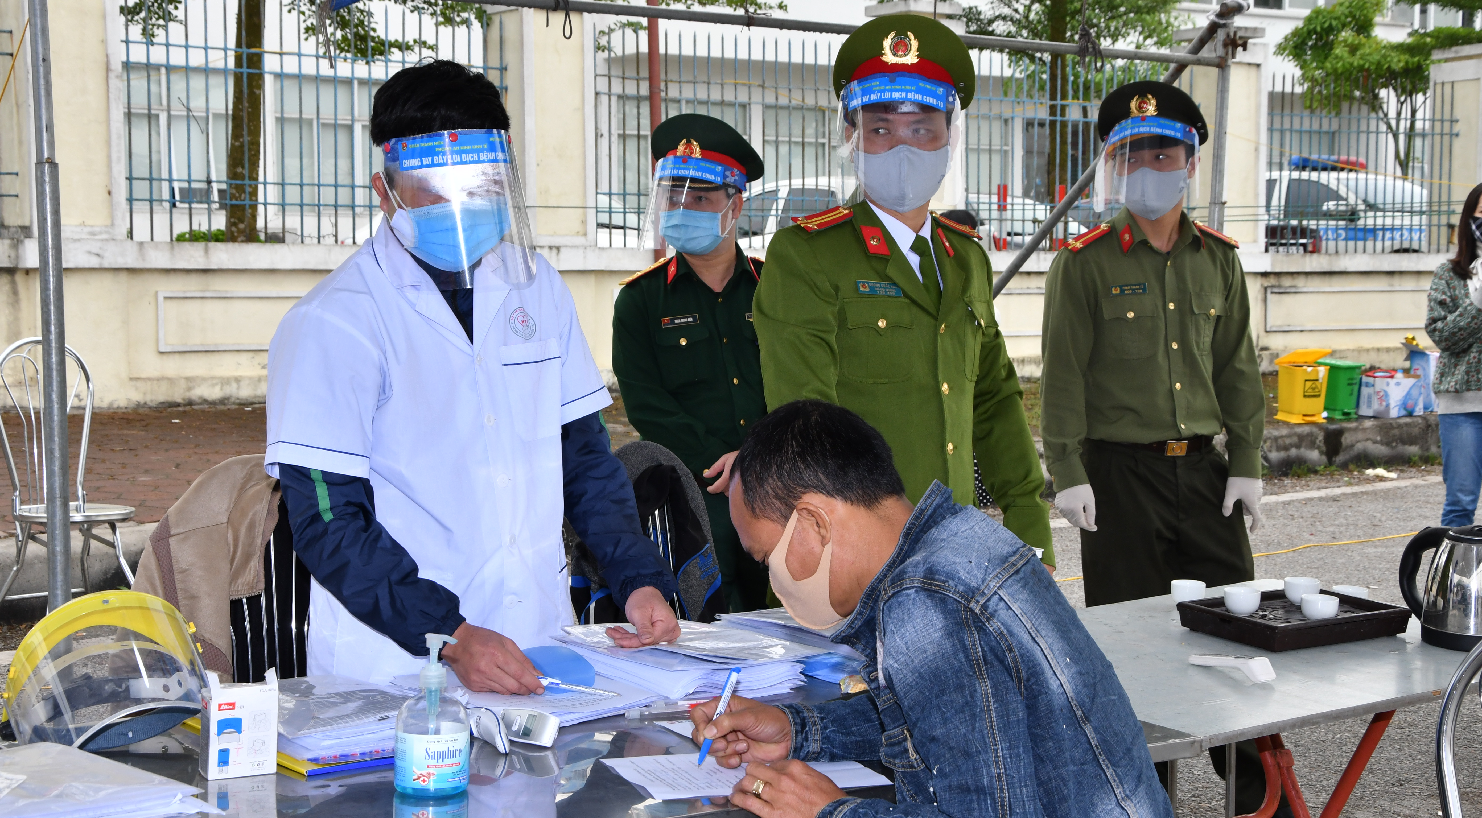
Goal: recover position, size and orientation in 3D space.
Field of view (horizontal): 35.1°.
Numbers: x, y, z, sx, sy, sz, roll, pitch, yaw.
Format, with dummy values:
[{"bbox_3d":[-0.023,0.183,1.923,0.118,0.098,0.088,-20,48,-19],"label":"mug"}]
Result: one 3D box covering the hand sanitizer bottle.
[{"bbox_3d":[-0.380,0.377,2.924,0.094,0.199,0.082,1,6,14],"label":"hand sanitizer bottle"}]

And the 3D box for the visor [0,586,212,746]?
[{"bbox_3d":[-0.830,0.369,3.108,0.255,0.190,0.210,-4,34,-27],"label":"visor"}]

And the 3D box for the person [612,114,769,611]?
[{"bbox_3d":[-0.040,0.171,5.298,0.500,1.663,0.340,0,5,-5],"label":"person"}]

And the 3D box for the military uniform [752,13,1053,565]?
[{"bbox_3d":[0.275,0.234,4.075,0.540,1.810,0.360,-3,7,-27],"label":"military uniform"}]

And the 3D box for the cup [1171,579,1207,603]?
[{"bbox_3d":[0.802,0.333,4.212,0.063,0.044,0.063,0,5,0],"label":"cup"}]

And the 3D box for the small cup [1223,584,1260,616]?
[{"bbox_3d":[0.859,0.330,4.029,0.063,0.044,0.063,0,5,0],"label":"small cup"}]

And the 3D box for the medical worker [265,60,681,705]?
[{"bbox_3d":[-0.410,0.346,3.473,0.580,1.710,0.480,-3,7,-30],"label":"medical worker"}]

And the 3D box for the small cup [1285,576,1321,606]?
[{"bbox_3d":[1.009,0.329,4.215,0.065,0.043,0.065,0,6,0],"label":"small cup"}]

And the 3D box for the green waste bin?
[{"bbox_3d":[3.495,-0.115,13.700,0.215,0.325,0.215,-5,8,-40],"label":"green waste bin"}]

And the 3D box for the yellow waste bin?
[{"bbox_3d":[3.186,-0.131,13.300,0.255,0.410,0.275,-1,6,-14],"label":"yellow waste bin"}]

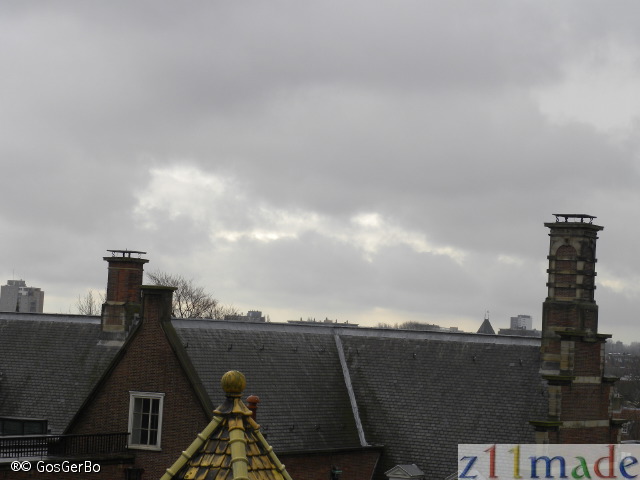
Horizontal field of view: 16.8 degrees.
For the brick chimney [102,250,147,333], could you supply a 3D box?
[{"bbox_3d":[-8.766,2.278,97.000,1.420,3.620,1.580,2,-3,27],"label":"brick chimney"}]

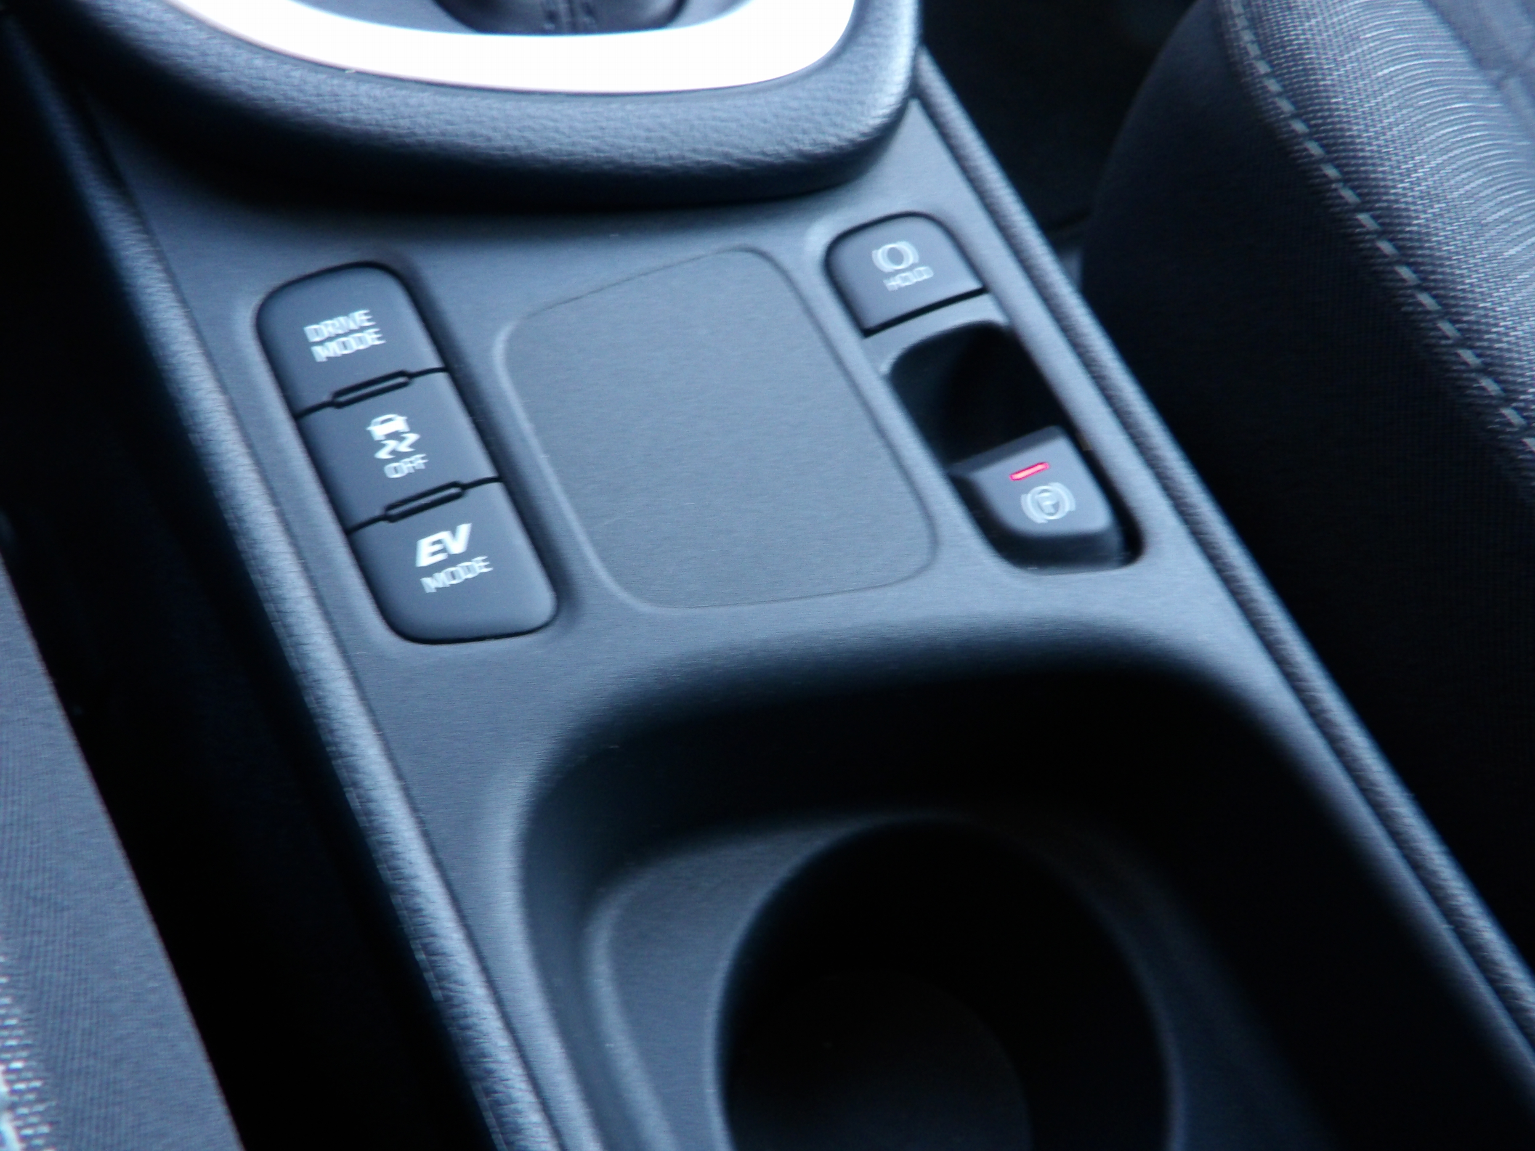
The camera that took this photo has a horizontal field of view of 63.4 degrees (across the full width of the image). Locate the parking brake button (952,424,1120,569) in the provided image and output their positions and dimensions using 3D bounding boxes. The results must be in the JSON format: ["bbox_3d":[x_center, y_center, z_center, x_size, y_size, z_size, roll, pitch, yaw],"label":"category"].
[{"bbox_3d":[0.049,-0.012,0.228,0.025,0.012,0.025,-22,72,-19],"label":"parking brake button"}]

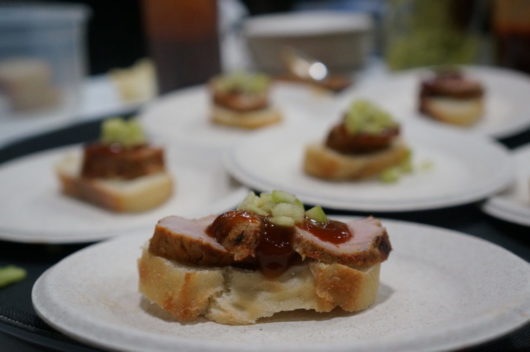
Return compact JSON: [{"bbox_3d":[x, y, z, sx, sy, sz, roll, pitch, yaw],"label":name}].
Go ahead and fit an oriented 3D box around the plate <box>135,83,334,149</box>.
[{"bbox_3d":[-0.017,-0.046,0.466,0.163,0.015,0.163,0,22,0],"label":"plate"}]

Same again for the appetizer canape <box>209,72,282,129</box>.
[{"bbox_3d":[-0.015,-0.062,0.462,0.052,0.038,0.041,7,23,16],"label":"appetizer canape"}]

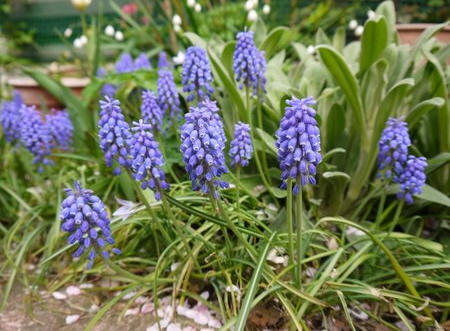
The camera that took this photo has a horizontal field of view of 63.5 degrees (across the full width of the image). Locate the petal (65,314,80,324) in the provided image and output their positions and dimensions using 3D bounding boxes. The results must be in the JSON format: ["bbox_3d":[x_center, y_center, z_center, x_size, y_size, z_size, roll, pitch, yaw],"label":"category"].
[{"bbox_3d":[-0.125,0.125,0.298,0.013,0.003,0.010,0,22,0],"label":"petal"}]

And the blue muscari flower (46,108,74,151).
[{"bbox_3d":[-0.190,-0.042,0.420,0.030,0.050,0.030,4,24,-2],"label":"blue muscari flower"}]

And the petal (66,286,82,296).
[{"bbox_3d":[-0.106,0.088,0.257,0.011,0.003,0.009,0,18,0],"label":"petal"}]

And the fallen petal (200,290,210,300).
[{"bbox_3d":[-0.017,0.114,0.321,0.009,0.006,0.008,0,22,0],"label":"fallen petal"}]

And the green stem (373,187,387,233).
[{"bbox_3d":[0.147,0.043,0.345,0.005,0.047,0.004,11,0,0],"label":"green stem"}]

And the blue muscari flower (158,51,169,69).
[{"bbox_3d":[-0.093,-0.154,0.550,0.019,0.036,0.019,0,18,0],"label":"blue muscari flower"}]

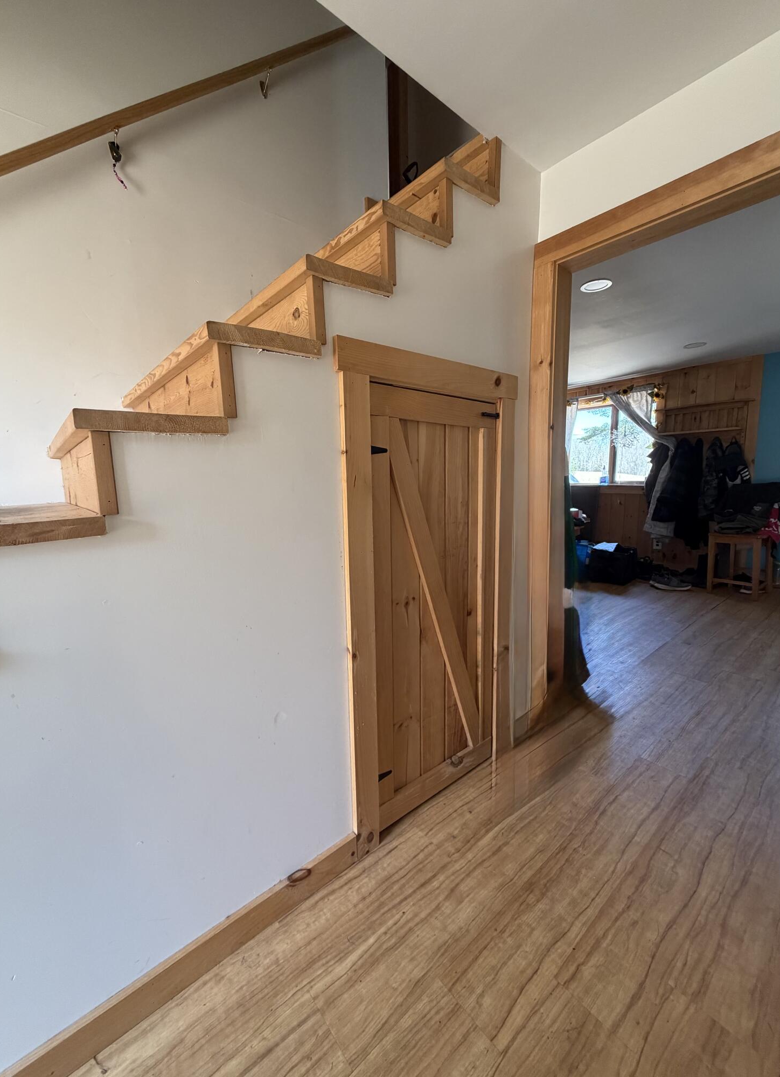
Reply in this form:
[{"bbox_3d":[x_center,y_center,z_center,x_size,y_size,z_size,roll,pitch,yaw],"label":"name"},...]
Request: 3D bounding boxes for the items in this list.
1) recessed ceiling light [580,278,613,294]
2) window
[{"bbox_3d":[1.311,-1.606,2.768,0.190,0.025,0.190,-1,8,0],"label":"recessed ceiling light"},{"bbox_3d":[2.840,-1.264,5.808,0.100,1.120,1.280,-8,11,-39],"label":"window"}]

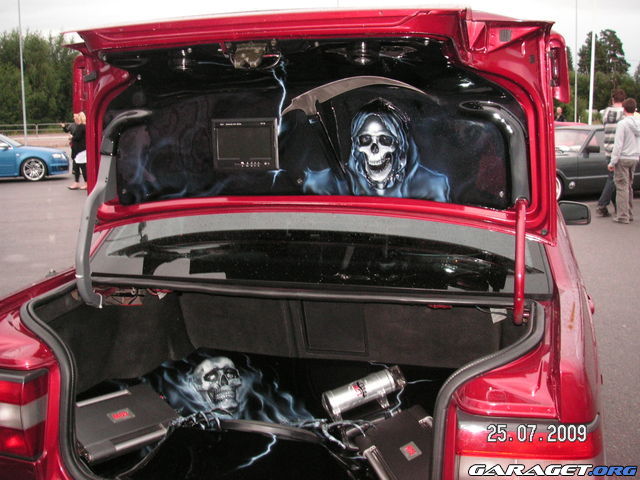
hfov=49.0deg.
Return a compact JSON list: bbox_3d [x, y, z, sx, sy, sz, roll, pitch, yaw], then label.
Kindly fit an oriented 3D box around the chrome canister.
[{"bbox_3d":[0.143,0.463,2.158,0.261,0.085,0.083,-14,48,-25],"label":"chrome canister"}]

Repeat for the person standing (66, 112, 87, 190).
[{"bbox_3d":[-5.267,-1.940,15.230,0.500,1.650,0.480,-1,10,0],"label":"person standing"}]

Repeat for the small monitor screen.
[{"bbox_3d":[-0.205,-0.264,1.930,0.186,0.138,0.025,2,13,16],"label":"small monitor screen"}]

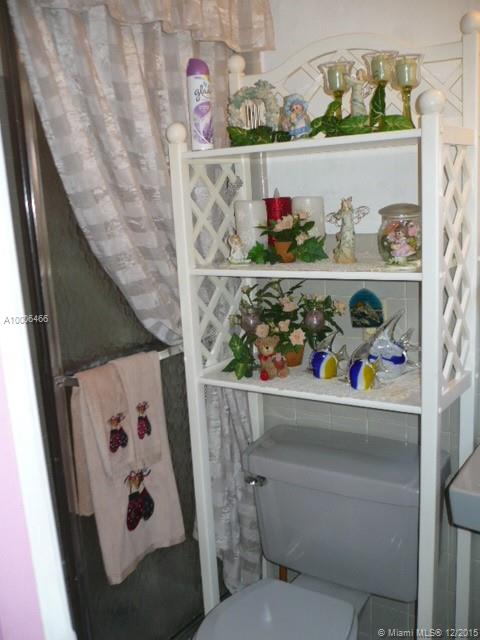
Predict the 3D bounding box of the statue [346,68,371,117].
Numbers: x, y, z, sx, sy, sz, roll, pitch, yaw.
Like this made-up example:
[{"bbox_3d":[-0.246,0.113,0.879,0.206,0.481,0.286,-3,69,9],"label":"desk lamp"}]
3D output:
[{"bbox_3d":[0.262,-0.472,1.417,0.068,0.158,0.050,1,12,22],"label":"statue"}]

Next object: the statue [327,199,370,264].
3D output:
[{"bbox_3d":[0.248,-0.207,1.489,0.095,0.152,0.058,1,12,19],"label":"statue"}]

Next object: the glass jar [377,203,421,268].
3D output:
[{"bbox_3d":[0.343,-0.185,1.381,0.096,0.139,0.096,-3,11,1],"label":"glass jar"}]

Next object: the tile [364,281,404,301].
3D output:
[{"bbox_3d":[0.364,-0.105,1.624,0.108,0.108,0.010,4,14,33],"label":"tile"}]

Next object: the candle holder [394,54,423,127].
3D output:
[{"bbox_3d":[0.345,-0.461,1.333,0.069,0.159,0.069,4,13,34],"label":"candle holder"}]

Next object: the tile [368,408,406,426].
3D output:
[{"bbox_3d":[0.383,0.216,1.688,0.108,0.108,0.010,4,14,33],"label":"tile"}]

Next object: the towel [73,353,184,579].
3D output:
[{"bbox_3d":[-0.294,0.400,1.782,0.290,0.600,0.080,-14,15,-43],"label":"towel"}]

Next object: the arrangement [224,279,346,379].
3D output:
[{"bbox_3d":[0.112,0.016,1.623,0.250,0.225,0.175,4,13,34],"label":"arrangement"}]

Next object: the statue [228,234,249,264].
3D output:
[{"bbox_3d":[0.000,-0.172,1.574,0.054,0.068,0.045,-3,11,3],"label":"statue"}]

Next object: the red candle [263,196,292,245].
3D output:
[{"bbox_3d":[0.098,-0.234,1.653,0.073,0.148,0.073,-3,11,4],"label":"red candle"}]

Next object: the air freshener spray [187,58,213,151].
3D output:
[{"bbox_3d":[-0.090,-0.485,1.477,0.053,0.203,0.053,-3,11,1],"label":"air freshener spray"}]

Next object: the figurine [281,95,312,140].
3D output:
[{"bbox_3d":[0.124,-0.434,1.398,0.064,0.106,0.050,4,13,34],"label":"figurine"}]

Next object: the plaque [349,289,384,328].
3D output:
[{"bbox_3d":[0.320,-0.029,1.630,0.092,0.100,0.015,4,13,34],"label":"plaque"}]

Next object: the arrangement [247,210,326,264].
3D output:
[{"bbox_3d":[0.114,-0.201,1.552,0.170,0.130,0.110,4,13,34],"label":"arrangement"}]

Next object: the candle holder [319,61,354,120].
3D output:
[{"bbox_3d":[0.209,-0.468,1.400,0.076,0.162,0.076,4,13,34],"label":"candle holder"}]

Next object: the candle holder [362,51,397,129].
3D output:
[{"bbox_3d":[0.285,-0.461,1.312,0.076,0.176,0.076,4,14,33],"label":"candle holder"}]

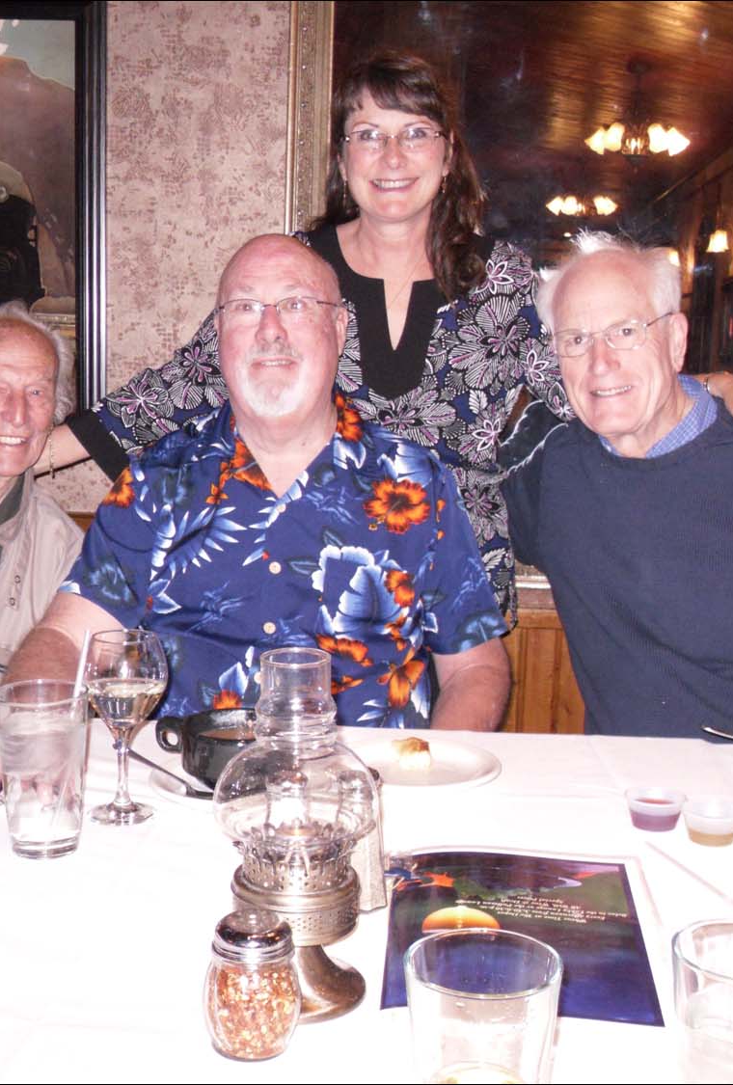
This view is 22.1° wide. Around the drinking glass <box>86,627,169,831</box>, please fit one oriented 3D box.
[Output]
[{"bbox_3d":[-0.238,0.178,1.835,0.081,0.180,0.081,2,11,0],"label":"drinking glass"}]

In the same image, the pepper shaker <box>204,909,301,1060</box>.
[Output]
[{"bbox_3d":[-0.082,0.314,1.348,0.070,0.103,0.070,2,11,0],"label":"pepper shaker"}]

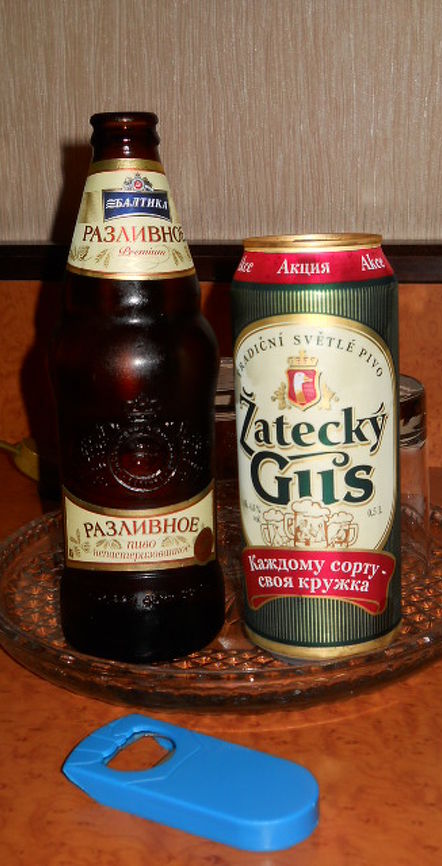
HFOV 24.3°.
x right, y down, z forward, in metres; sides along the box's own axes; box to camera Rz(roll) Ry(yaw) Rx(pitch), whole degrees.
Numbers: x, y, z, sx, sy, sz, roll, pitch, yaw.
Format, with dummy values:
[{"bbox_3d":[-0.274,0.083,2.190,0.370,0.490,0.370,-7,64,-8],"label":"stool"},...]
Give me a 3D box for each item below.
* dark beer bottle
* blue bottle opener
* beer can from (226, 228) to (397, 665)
[{"bbox_3d":[-0.035,-0.017,0.421,0.070,0.218,0.070,-4,16,-9],"label":"dark beer bottle"},{"bbox_3d":[-0.008,0.118,0.348,0.086,0.012,0.038,7,18,29],"label":"blue bottle opener"},{"bbox_3d":[0.040,0.006,0.423,0.066,0.168,0.066,0,16,8],"label":"beer can"}]

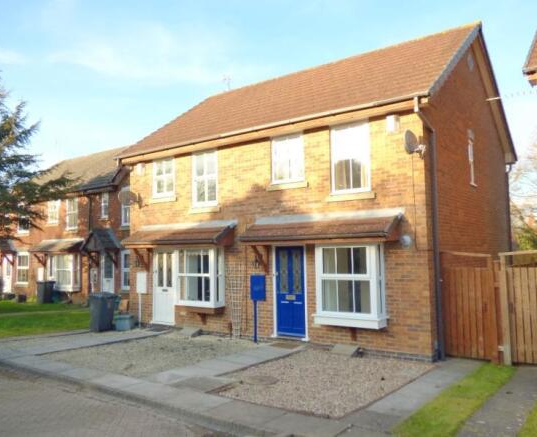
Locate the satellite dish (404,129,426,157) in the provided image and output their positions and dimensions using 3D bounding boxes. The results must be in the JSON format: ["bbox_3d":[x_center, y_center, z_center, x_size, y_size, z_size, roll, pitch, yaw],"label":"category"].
[{"bbox_3d":[2.664,-1.413,8.572,0.352,0.463,0.473,-5,-5,45],"label":"satellite dish"}]

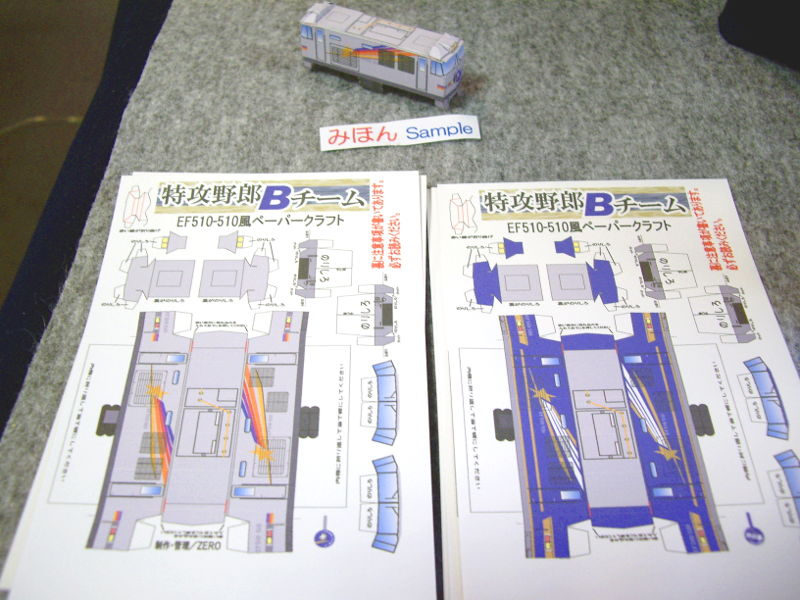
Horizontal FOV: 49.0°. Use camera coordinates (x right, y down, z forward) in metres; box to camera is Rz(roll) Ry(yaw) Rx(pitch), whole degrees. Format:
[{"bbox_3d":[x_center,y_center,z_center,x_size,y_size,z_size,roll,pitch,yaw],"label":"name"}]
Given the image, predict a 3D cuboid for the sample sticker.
[{"bbox_3d":[0.000,-0.059,0.311,0.057,0.002,0.013,-5,52,-4],"label":"sample sticker"}]

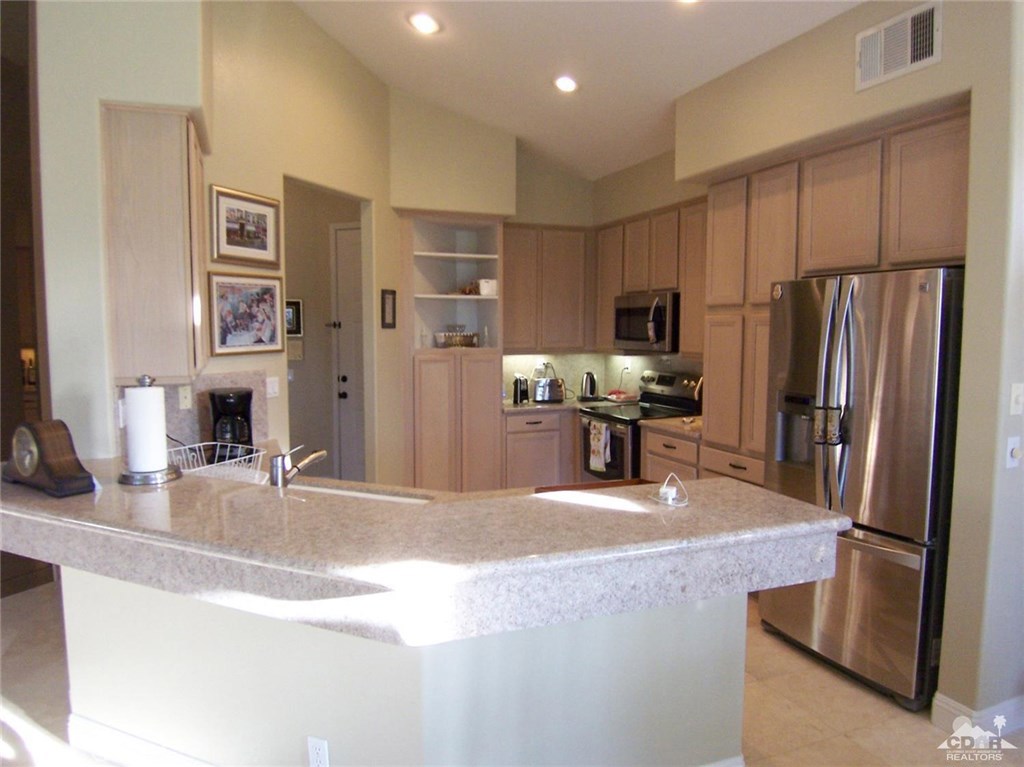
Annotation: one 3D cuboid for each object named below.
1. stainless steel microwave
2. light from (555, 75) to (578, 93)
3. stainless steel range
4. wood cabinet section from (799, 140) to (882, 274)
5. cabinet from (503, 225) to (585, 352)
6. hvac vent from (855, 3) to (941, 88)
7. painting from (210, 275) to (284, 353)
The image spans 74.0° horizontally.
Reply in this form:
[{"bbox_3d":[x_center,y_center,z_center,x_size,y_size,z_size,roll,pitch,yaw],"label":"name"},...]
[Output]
[{"bbox_3d":[1.159,-0.465,5.240,0.427,0.421,0.752,-2,5,-23],"label":"stainless steel microwave"},{"bbox_3d":[0.340,-1.870,4.228,0.165,0.040,0.165,13,-1,0],"label":"light"},{"bbox_3d":[0.989,0.543,5.380,0.680,1.200,0.755,-2,5,-24],"label":"stainless steel range"},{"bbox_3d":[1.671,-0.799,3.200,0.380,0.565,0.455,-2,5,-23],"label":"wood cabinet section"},{"bbox_3d":[0.188,-0.805,5.936,0.890,1.070,0.330,-2,5,-24],"label":"cabinet"},{"bbox_3d":[1.568,-1.371,2.780,0.020,0.228,0.375,-2,5,-24],"label":"hvac vent"},{"bbox_3d":[-1.370,-0.362,3.564,0.030,0.410,0.535,2,5,21],"label":"painting"}]

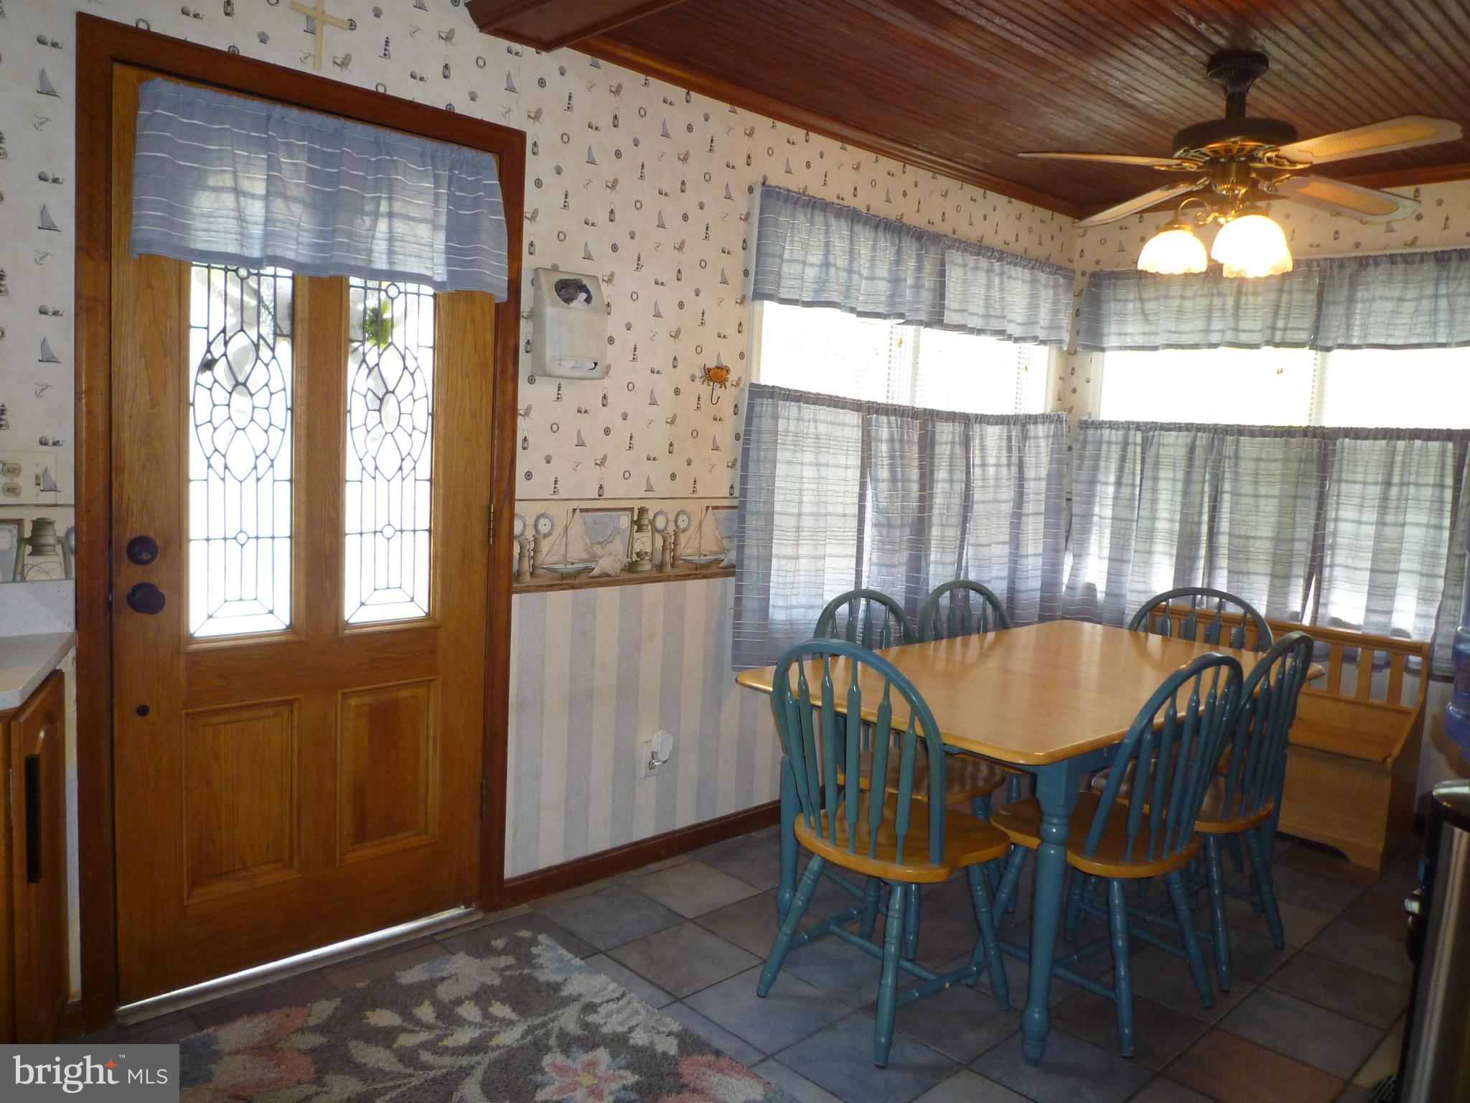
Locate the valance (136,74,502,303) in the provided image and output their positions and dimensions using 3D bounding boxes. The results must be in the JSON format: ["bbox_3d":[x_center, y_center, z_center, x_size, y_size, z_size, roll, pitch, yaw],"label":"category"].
[{"bbox_3d":[-0.900,-0.793,2.429,0.865,0.355,0.080,-3,9,-43],"label":"valance"}]

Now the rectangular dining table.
[{"bbox_3d":[0.917,0.712,3.120,1.850,0.752,0.920,-3,9,-43],"label":"rectangular dining table"}]

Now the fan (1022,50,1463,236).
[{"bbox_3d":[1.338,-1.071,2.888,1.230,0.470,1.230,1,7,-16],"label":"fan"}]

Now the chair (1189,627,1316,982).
[{"bbox_3d":[1.299,0.653,3.034,0.470,0.935,0.510,-3,9,-43],"label":"chair"}]

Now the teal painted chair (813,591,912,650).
[{"bbox_3d":[0.534,0.598,3.110,0.470,0.935,0.510,-3,9,-43],"label":"teal painted chair"}]

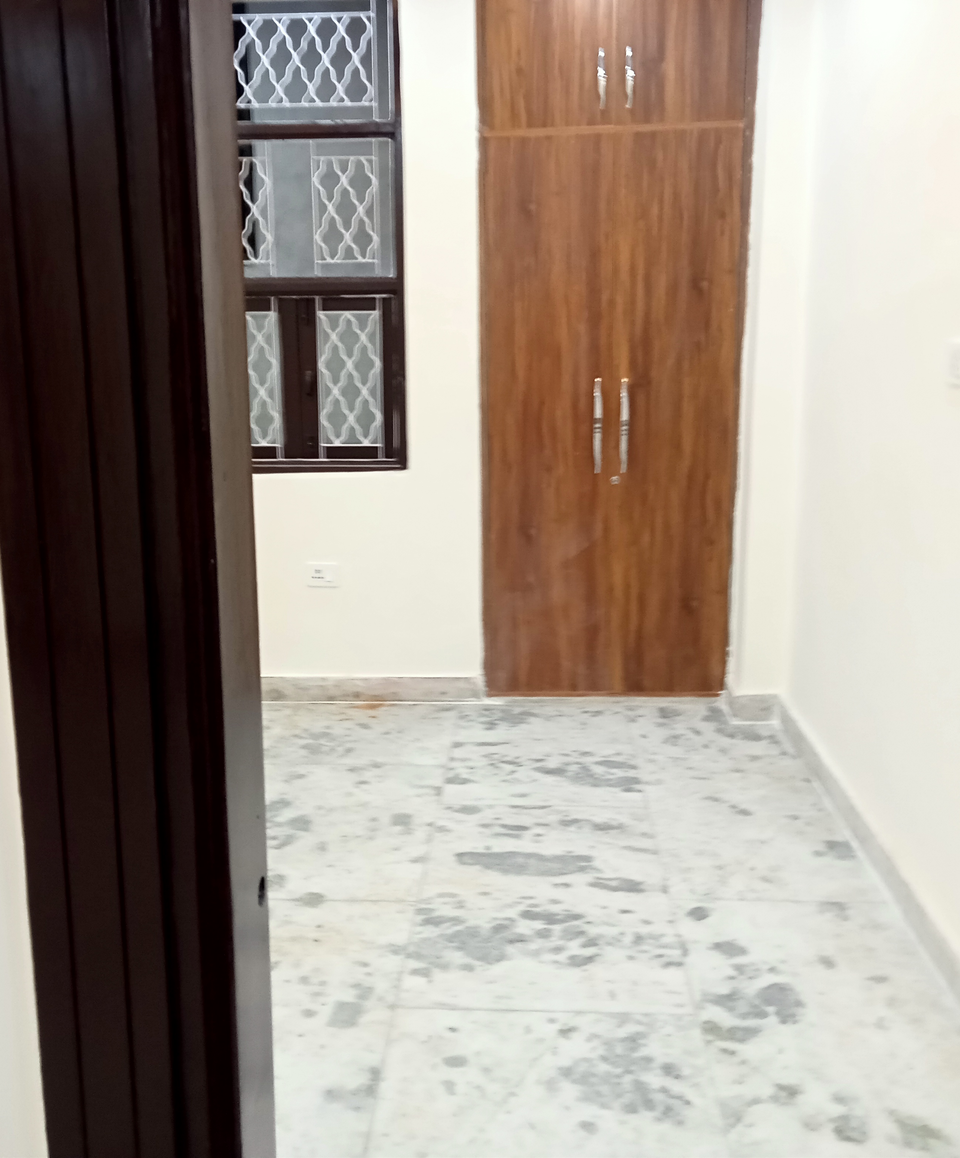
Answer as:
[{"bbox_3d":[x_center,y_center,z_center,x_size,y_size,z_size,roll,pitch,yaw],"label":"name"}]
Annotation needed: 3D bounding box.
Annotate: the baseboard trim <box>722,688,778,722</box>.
[{"bbox_3d":[1.006,0.453,4.645,0.173,0.104,0.230,0,10,3],"label":"baseboard trim"}]

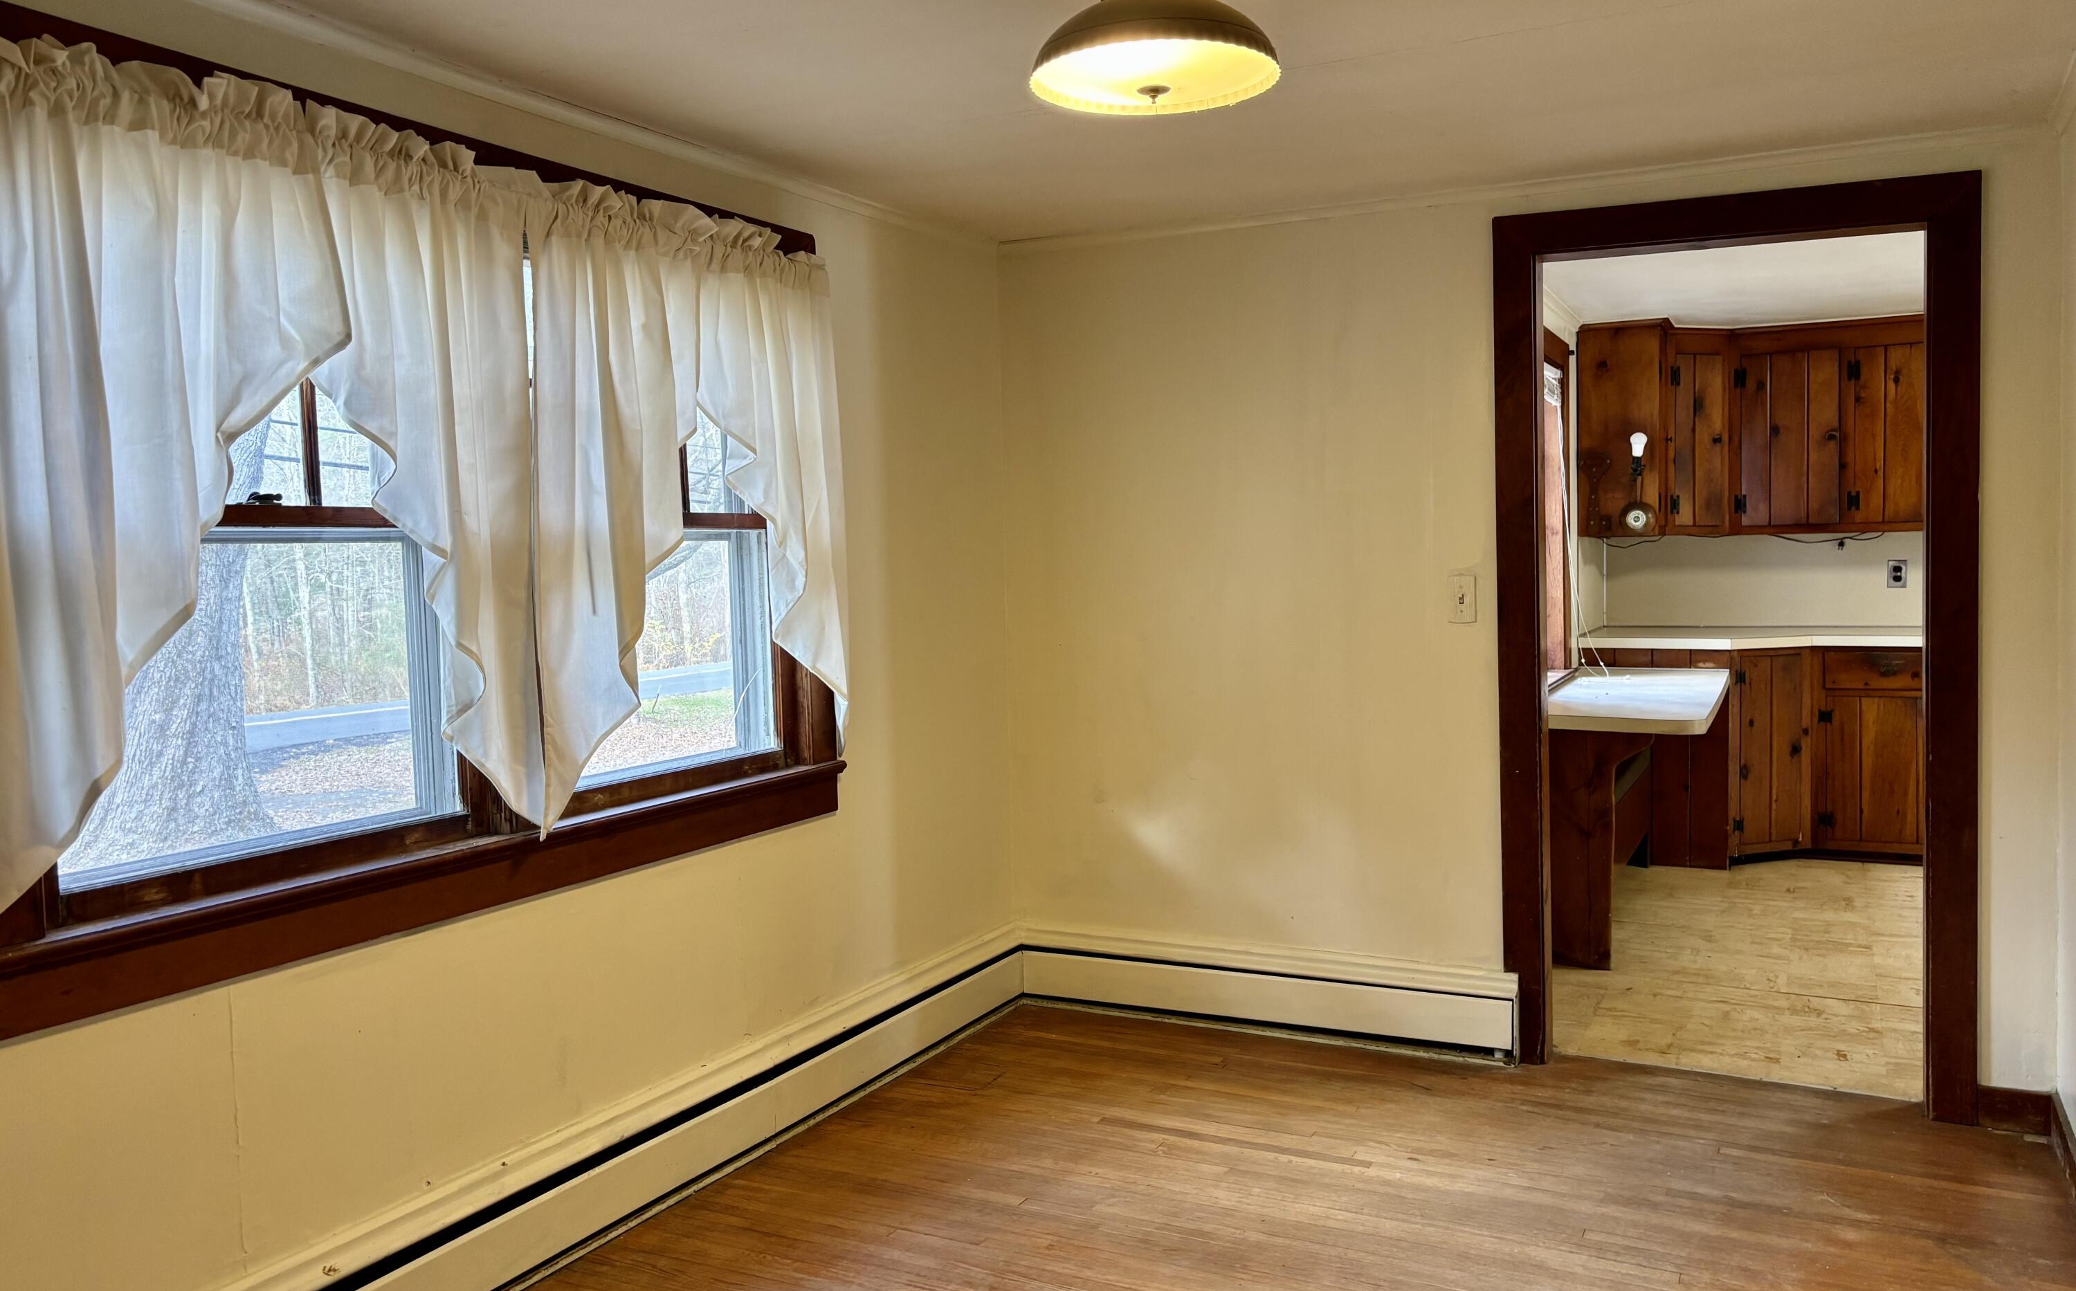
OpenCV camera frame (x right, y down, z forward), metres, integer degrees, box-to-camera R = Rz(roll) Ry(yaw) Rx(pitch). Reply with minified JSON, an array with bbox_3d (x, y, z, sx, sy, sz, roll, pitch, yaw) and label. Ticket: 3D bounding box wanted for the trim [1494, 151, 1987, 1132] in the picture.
[{"bbox_3d":[1.628,0.011,3.697,1.032,2.104,0.140,0,3,27],"label":"trim"}]

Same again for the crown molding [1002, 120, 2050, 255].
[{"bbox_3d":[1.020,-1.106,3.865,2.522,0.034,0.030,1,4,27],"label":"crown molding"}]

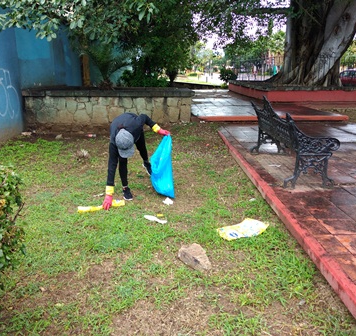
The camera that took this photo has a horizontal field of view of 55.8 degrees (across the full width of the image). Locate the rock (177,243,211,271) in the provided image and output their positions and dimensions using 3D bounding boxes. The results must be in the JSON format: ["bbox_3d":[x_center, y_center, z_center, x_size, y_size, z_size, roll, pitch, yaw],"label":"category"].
[{"bbox_3d":[0.135,0.680,2.628,0.250,0.120,0.170,12,21,35],"label":"rock"}]

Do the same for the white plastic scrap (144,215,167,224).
[{"bbox_3d":[-0.228,0.500,3.363,0.280,0.040,0.080,11,20,33],"label":"white plastic scrap"}]

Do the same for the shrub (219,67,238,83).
[{"bbox_3d":[2.930,-5.134,19.341,1.150,1.200,1.100,0,17,0],"label":"shrub"}]

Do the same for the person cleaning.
[{"bbox_3d":[-0.460,-0.178,4.020,0.700,0.960,1.000,-2,17,-8],"label":"person cleaning"}]

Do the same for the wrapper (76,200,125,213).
[{"bbox_3d":[-0.815,0.401,3.641,0.520,0.070,0.120,-6,18,-20],"label":"wrapper"}]

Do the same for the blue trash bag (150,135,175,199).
[{"bbox_3d":[-0.180,-0.015,3.860,0.290,0.740,0.260,0,17,0],"label":"blue trash bag"}]

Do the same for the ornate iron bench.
[{"bbox_3d":[1.520,-0.453,4.637,0.660,0.960,1.640,0,17,-2],"label":"ornate iron bench"}]

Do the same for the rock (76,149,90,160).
[{"bbox_3d":[-1.570,-0.220,5.595,0.240,0.140,0.180,0,17,0],"label":"rock"}]

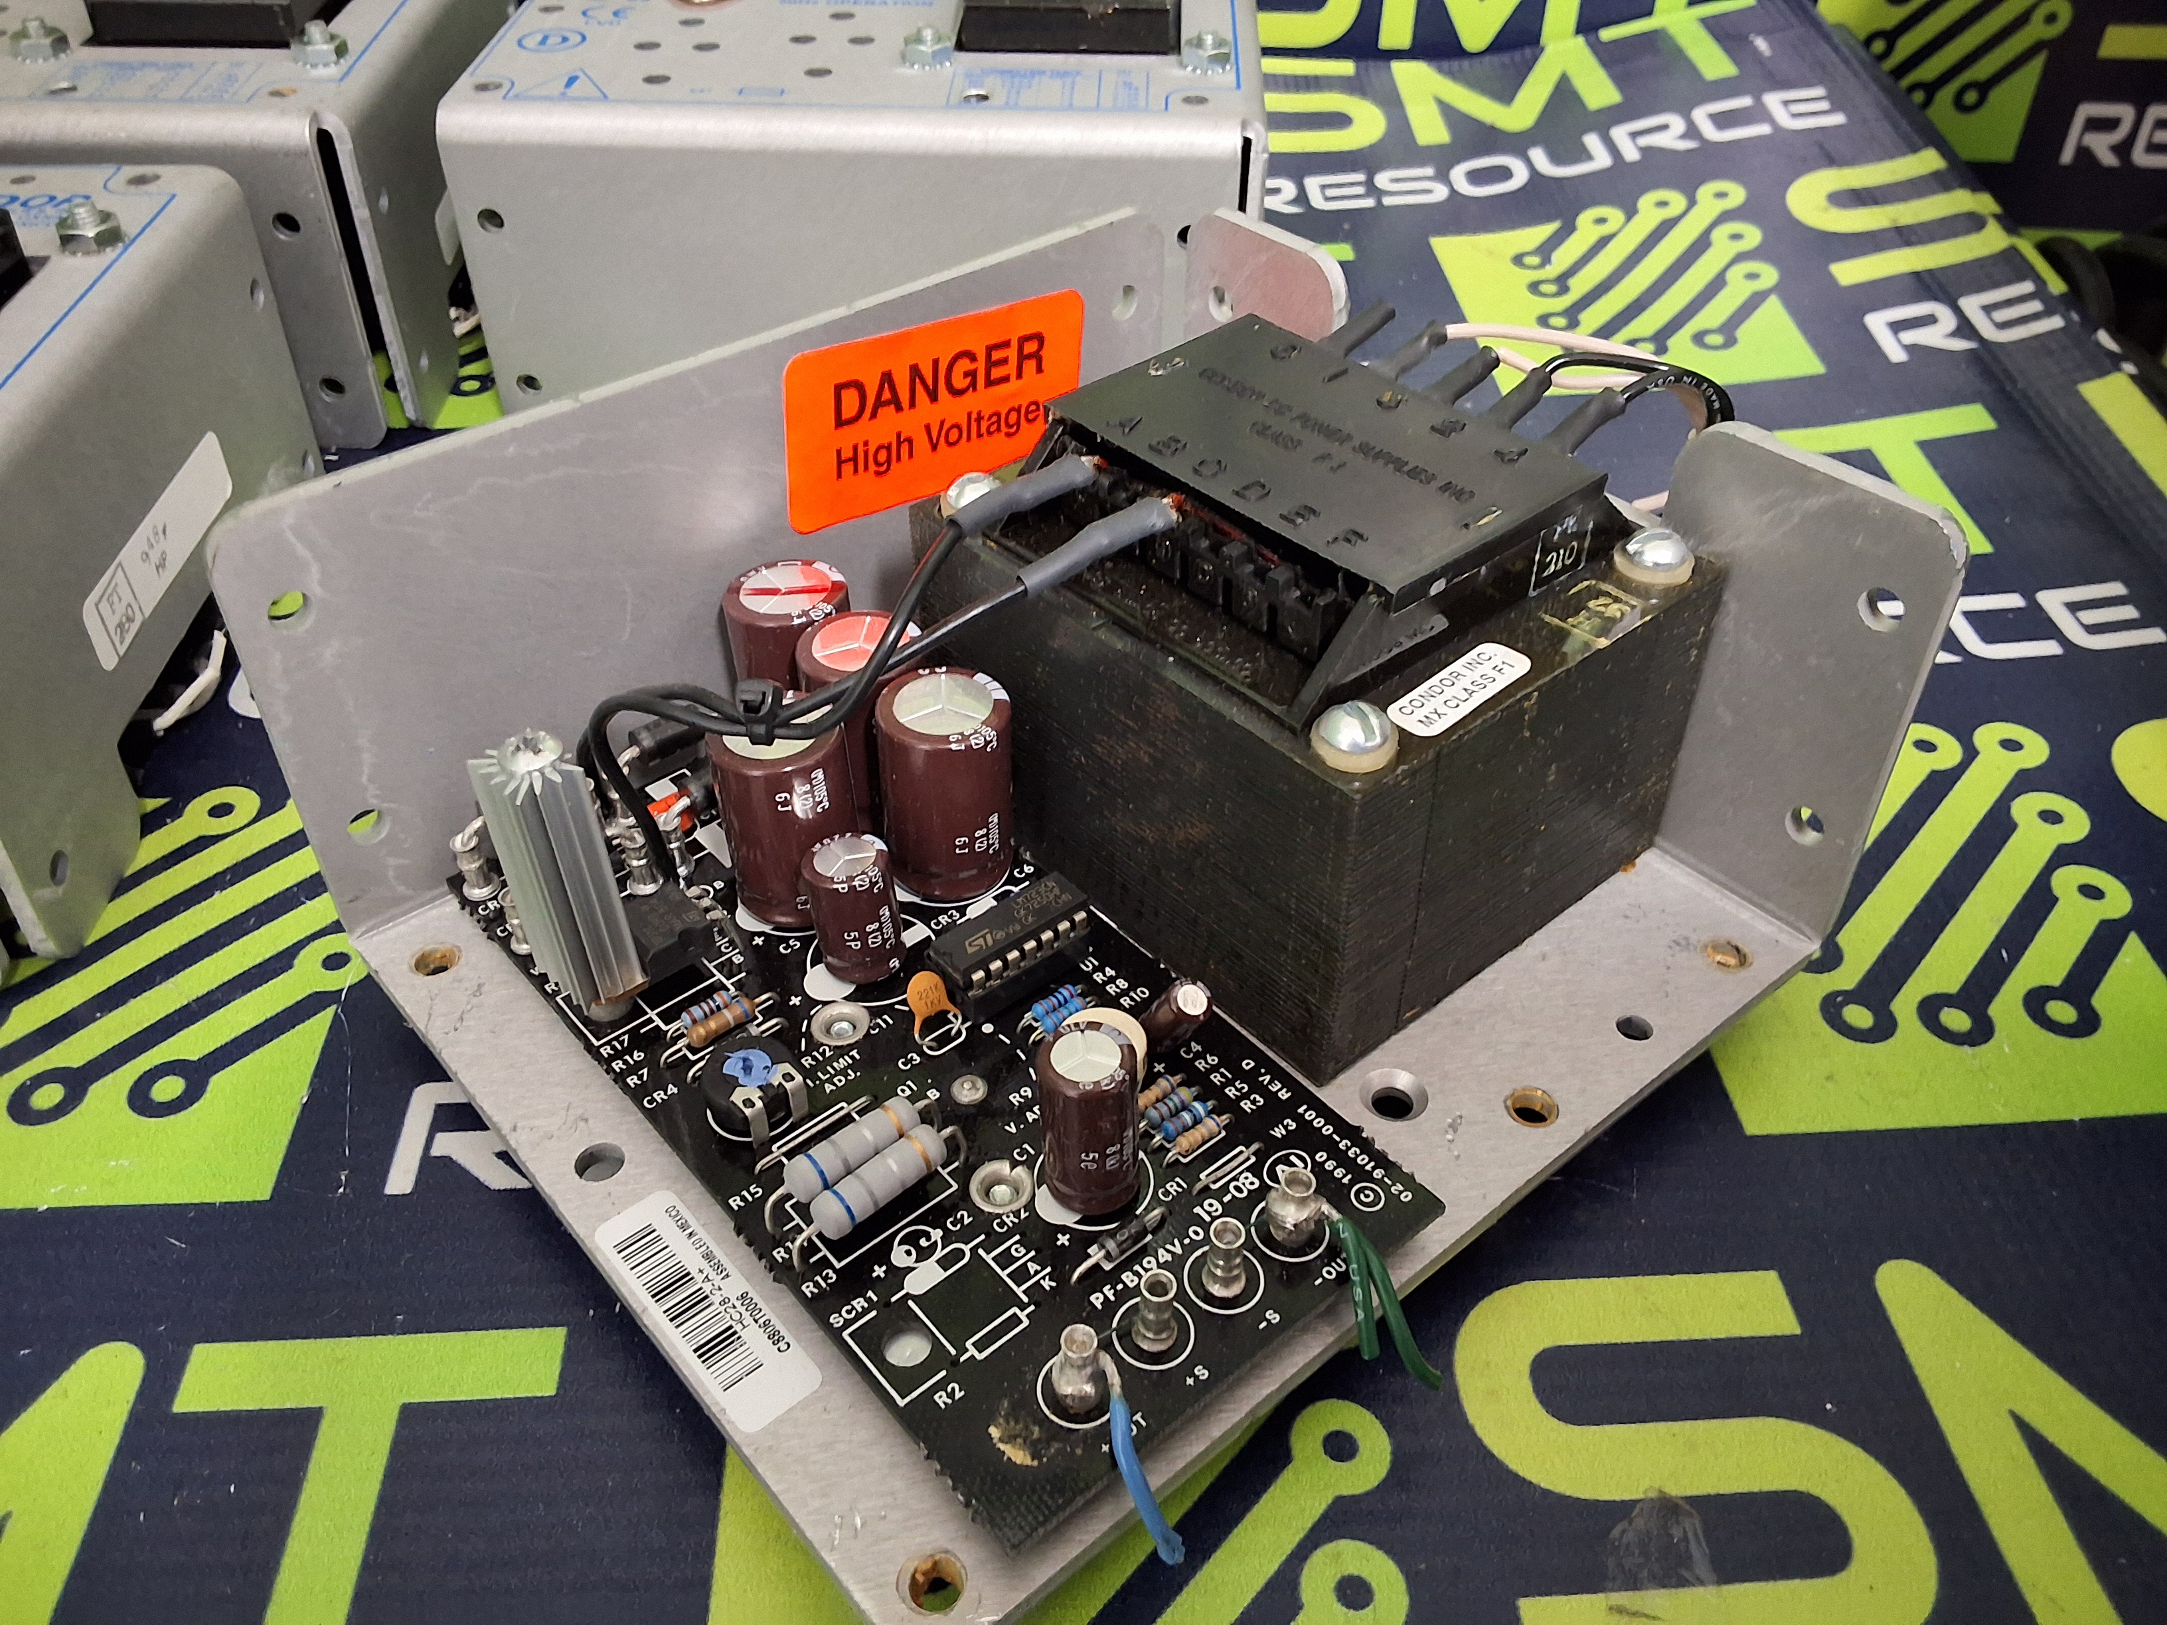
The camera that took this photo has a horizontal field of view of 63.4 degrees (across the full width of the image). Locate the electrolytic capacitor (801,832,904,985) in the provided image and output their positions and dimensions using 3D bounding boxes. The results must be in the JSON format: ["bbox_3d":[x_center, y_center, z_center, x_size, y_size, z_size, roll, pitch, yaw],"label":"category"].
[{"bbox_3d":[-0.026,0.011,0.203,0.010,0.016,0.010,-3,41,3],"label":"electrolytic capacitor"}]

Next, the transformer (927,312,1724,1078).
[{"bbox_3d":[0.028,-0.022,0.222,0.065,0.057,0.075,-29,48,-30],"label":"transformer"}]

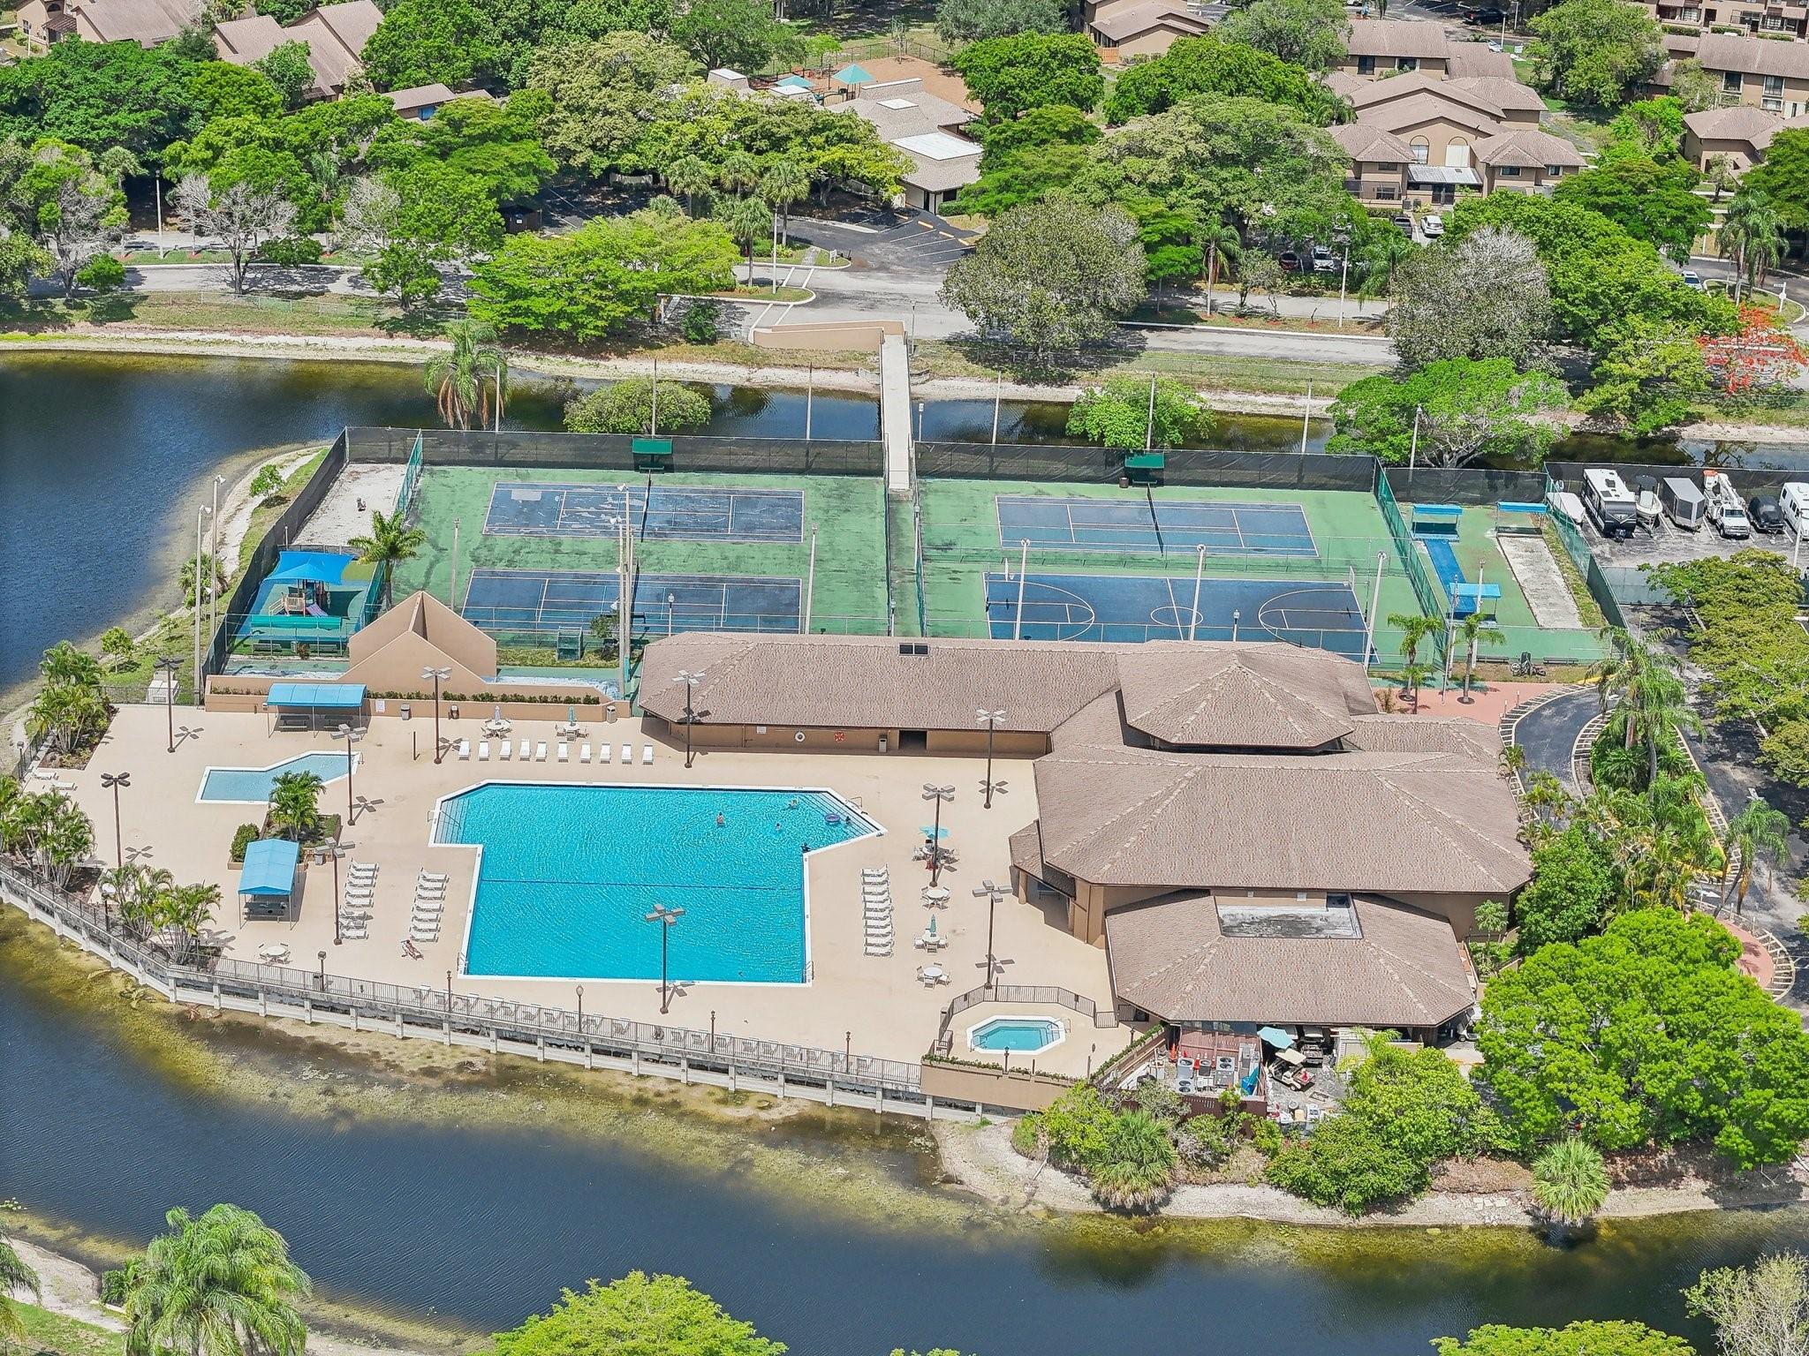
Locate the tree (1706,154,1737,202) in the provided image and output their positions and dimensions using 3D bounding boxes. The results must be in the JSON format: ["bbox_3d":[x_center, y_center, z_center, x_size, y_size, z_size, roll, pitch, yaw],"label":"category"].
[{"bbox_3d":[82.941,-50.735,371.030,3.300,5.000,3.300,1,23,-2],"label":"tree"}]

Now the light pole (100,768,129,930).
[{"bbox_3d":[-46.723,8.665,217.317,1.600,6.400,1.600,2,23,0],"label":"light pole"}]

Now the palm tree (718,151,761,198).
[{"bbox_3d":[-15.542,-45.981,346.889,4.000,8.200,4.000,1,23,-2],"label":"palm tree"}]

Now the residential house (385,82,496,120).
[{"bbox_3d":[-47.519,-57.934,374.426,12.000,6.200,9.000,-19,31,-41],"label":"residential house"}]

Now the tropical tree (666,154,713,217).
[{"bbox_3d":[-20.132,-45.444,345.466,4.500,8.000,4.500,1,23,-2],"label":"tropical tree"}]

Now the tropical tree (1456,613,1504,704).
[{"bbox_3d":[39.021,-1.334,248.773,3.300,6.200,3.200,2,23,0],"label":"tropical tree"}]

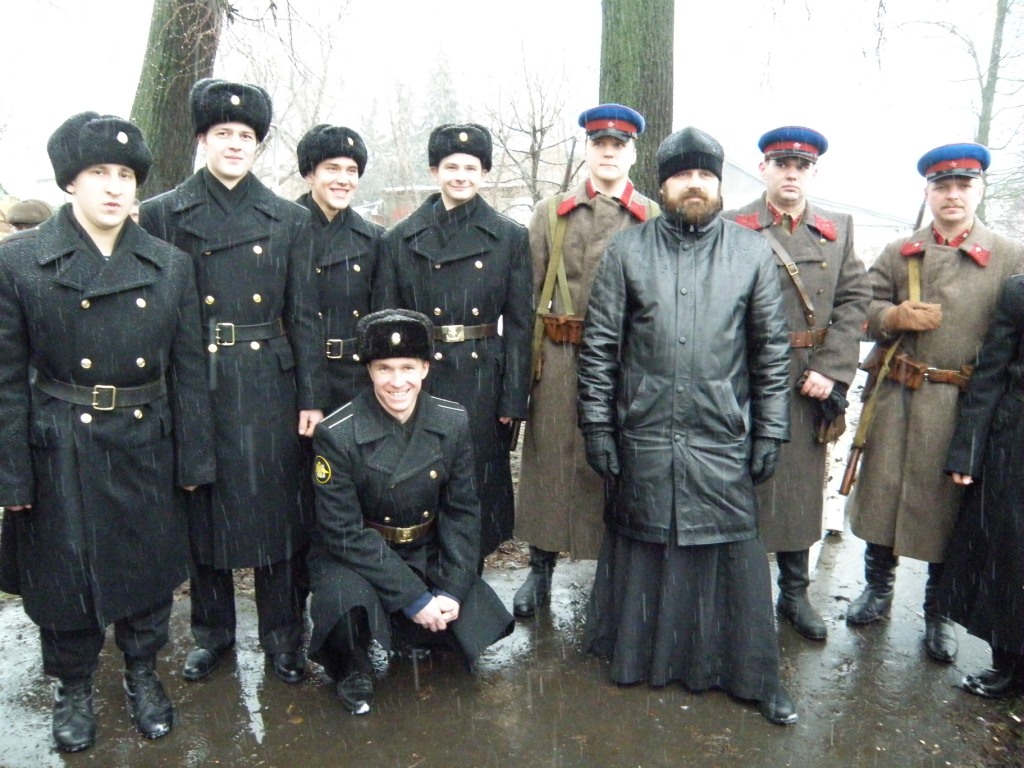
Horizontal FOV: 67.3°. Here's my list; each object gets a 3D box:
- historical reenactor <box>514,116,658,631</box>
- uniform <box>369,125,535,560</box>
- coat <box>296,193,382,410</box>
[{"bbox_3d":[0.303,-0.038,2.822,0.600,1.870,0.440,1,10,4],"label":"historical reenactor"},{"bbox_3d":[-0.218,0.014,2.862,0.570,1.878,0.380,-1,10,-5],"label":"uniform"},{"bbox_3d":[-0.661,-0.018,2.897,0.560,1.330,0.360,-4,10,-24],"label":"coat"}]

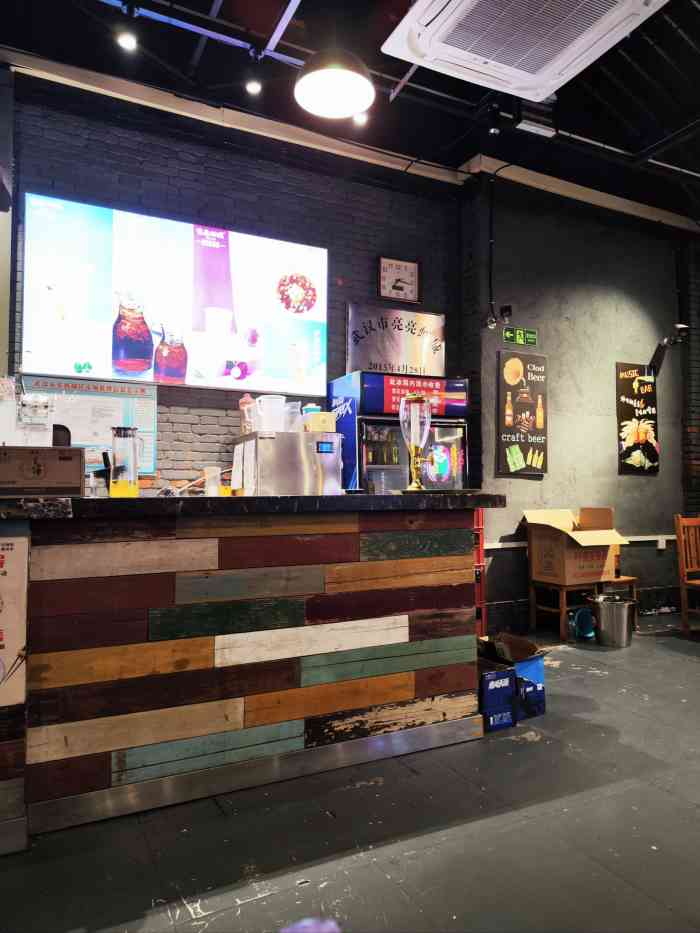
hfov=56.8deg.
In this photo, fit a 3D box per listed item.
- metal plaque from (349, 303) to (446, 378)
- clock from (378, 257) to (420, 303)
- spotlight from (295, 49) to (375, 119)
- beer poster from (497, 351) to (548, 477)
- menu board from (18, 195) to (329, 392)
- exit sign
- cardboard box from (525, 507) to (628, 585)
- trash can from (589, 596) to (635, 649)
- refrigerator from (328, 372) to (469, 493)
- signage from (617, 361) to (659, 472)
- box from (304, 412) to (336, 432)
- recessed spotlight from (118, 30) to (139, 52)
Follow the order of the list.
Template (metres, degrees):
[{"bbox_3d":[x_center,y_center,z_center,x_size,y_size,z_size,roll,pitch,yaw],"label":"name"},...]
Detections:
[{"bbox_3d":[0.378,-0.953,5.204,0.907,0.610,0.030,1,-2,-26],"label":"metal plaque"},{"bbox_3d":[0.399,-1.510,5.265,0.345,0.335,0.045,1,-2,-26],"label":"clock"},{"bbox_3d":[-0.068,-1.769,2.915,0.360,0.220,0.360,0,-2,0],"label":"spotlight"},{"bbox_3d":[1.448,-0.436,5.416,0.510,1.020,0.030,1,-2,-26],"label":"beer poster"},{"bbox_3d":[-1.112,-1.106,4.487,2.060,1.140,0.080,1,-2,-26],"label":"menu board"},{"bbox_3d":[1.431,-1.089,5.431,0.355,0.140,0.025,1,-2,-26],"label":"exit sign"},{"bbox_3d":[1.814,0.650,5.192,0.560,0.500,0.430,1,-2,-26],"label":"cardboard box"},{"bbox_3d":[1.980,1.170,4.872,0.315,0.330,0.315,1,-2,-26],"label":"trash can"},{"bbox_3d":[0.350,0.355,4.784,0.882,1.954,0.585,1,-2,-26],"label":"refrigerator"},{"bbox_3d":[2.661,-0.436,6.005,0.510,1.020,0.025,1,-2,-26],"label":"signage"},{"bbox_3d":[-0.198,-0.286,4.494,0.210,0.145,0.140,1,-2,-26],"label":"box"},{"bbox_3d":[-1.136,-2.170,3.304,0.100,0.090,0.100,1,-2,-26],"label":"recessed spotlight"}]

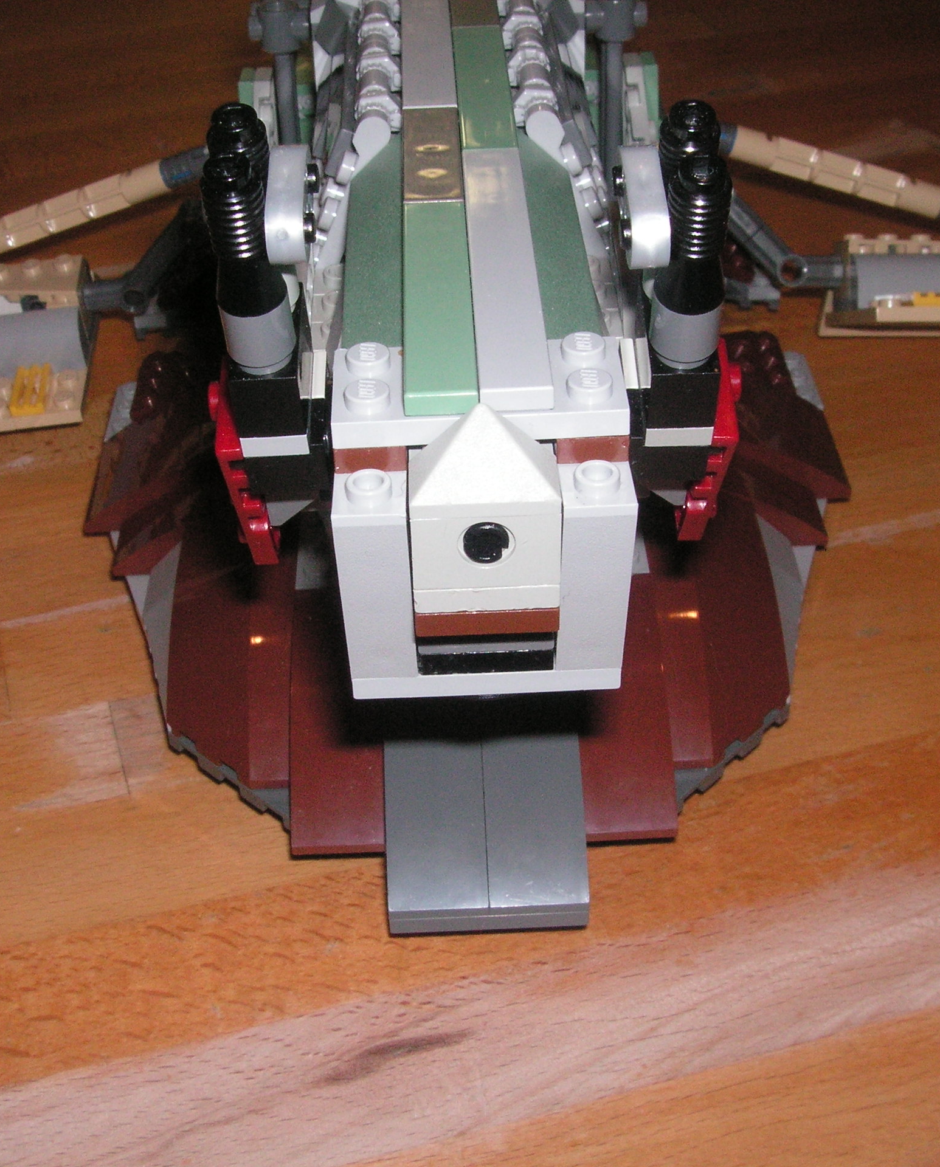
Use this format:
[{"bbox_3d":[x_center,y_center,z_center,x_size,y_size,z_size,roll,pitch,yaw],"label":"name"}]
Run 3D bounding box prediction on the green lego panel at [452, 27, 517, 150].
[{"bbox_3d":[0.002,-0.072,0.251,0.008,0.003,0.046,-2,38,-1],"label":"green lego panel"}]

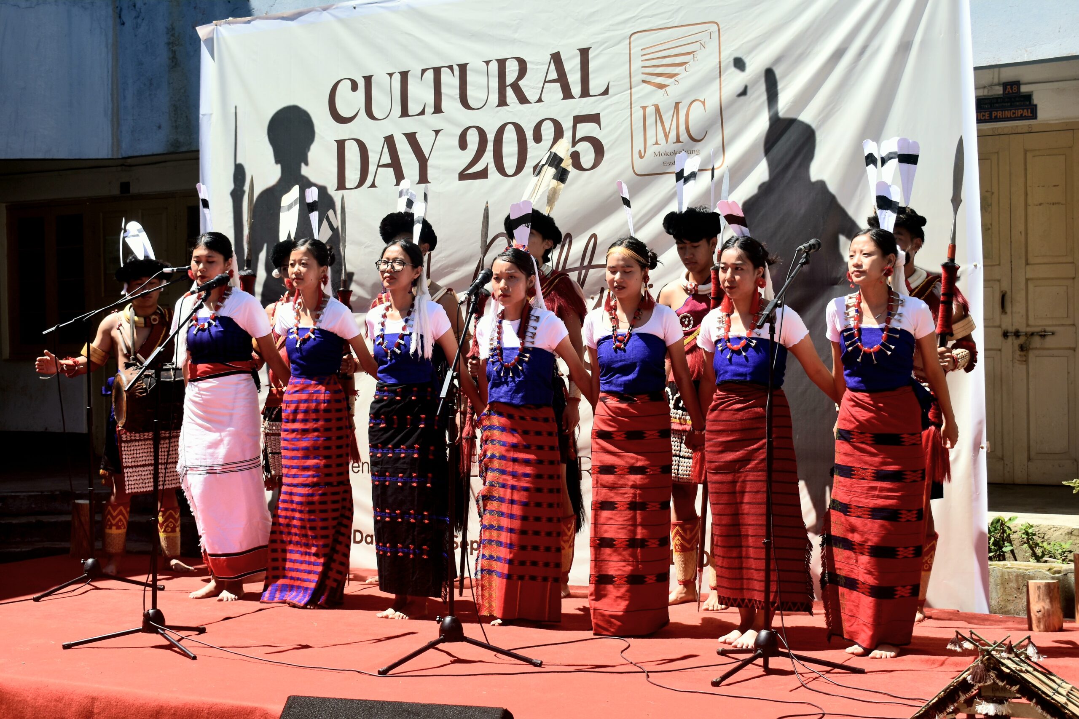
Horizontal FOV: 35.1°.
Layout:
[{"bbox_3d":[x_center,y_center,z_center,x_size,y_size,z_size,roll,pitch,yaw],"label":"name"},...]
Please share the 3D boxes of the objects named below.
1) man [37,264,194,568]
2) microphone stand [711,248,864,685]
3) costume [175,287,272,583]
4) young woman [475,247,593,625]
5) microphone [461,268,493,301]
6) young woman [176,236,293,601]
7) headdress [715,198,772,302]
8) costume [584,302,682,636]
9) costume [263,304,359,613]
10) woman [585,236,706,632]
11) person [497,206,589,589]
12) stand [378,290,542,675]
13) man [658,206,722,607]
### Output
[{"bbox_3d":[-1.966,0.323,7.850,0.730,1.420,0.580,0,1,-6],"label":"man"},{"bbox_3d":[0.836,0.338,6.080,0.580,1.500,0.660,0,1,22],"label":"microphone stand"},{"bbox_3d":[-1.386,0.315,7.480,0.370,1.280,0.290,0,1,26],"label":"costume"},{"bbox_3d":[-0.033,0.298,6.980,0.430,1.525,0.300,0,1,22],"label":"young woman"},{"bbox_3d":[-0.239,-0.290,6.580,0.055,0.055,0.175,0,28,29],"label":"microphone"},{"bbox_3d":[-1.353,0.245,7.480,0.480,1.580,0.360,0,1,16],"label":"young woman"},{"bbox_3d":[0.780,-0.416,6.520,0.200,0.380,0.200,0,1,33],"label":"headdress"},{"bbox_3d":[0.366,0.419,6.720,0.350,1.280,0.280,0,1,20],"label":"costume"},{"bbox_3d":[-0.987,0.380,7.370,0.360,1.310,0.290,0,1,24],"label":"costume"},{"bbox_3d":[0.409,0.290,6.720,0.420,1.530,0.300,0,1,20],"label":"woman"},{"bbox_3d":[0.017,0.179,7.650,0.470,1.690,0.380,0,1,25],"label":"person"},{"bbox_3d":[-0.285,0.412,6.120,0.550,1.330,0.600,0,1,24],"label":"stand"},{"bbox_3d":[0.674,0.201,7.400,0.470,1.710,0.350,0,1,23],"label":"man"}]

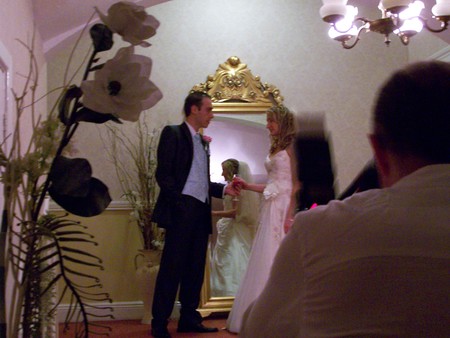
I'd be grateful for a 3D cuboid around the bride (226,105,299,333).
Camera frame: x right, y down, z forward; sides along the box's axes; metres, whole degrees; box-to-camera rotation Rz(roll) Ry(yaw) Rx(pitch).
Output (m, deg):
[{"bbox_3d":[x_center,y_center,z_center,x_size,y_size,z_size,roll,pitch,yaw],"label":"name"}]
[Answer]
[{"bbox_3d":[0.396,0.366,5.500,0.780,1.700,0.680,0,-3,-20],"label":"bride"}]

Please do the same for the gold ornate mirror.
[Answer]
[{"bbox_3d":[0.119,0.149,6.200,0.800,2.200,0.140,-1,-8,-8],"label":"gold ornate mirror"}]

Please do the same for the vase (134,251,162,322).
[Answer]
[{"bbox_3d":[-0.630,0.976,6.050,0.240,0.630,0.210,-1,-3,-8],"label":"vase"}]

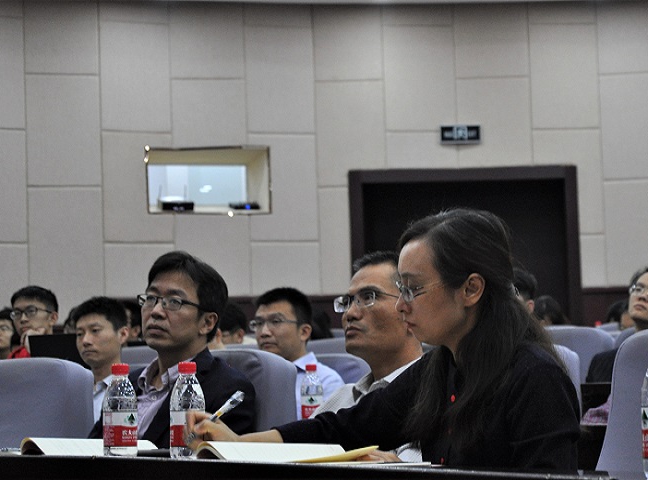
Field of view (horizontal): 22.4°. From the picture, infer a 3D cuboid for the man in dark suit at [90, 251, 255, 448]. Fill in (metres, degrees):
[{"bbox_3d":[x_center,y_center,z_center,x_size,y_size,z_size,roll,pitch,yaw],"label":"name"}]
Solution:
[{"bbox_3d":[-0.420,0.650,3.770,0.540,1.220,0.750,-5,-5,41],"label":"man in dark suit"}]

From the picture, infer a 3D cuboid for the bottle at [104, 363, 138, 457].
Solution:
[{"bbox_3d":[-0.360,0.309,2.900,0.061,0.178,0.061,-2,-4,0],"label":"bottle"}]

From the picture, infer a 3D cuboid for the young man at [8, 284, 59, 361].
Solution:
[{"bbox_3d":[-1.380,0.830,7.250,0.520,1.240,0.720,-5,-5,37],"label":"young man"}]

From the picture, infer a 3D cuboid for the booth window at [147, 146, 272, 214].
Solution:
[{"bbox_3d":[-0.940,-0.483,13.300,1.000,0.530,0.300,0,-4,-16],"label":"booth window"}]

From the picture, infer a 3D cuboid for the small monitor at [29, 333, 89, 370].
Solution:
[{"bbox_3d":[-0.930,0.475,6.400,0.345,0.225,0.280,-3,-4,25],"label":"small monitor"}]

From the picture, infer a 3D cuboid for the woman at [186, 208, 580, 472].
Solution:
[{"bbox_3d":[0.150,0.530,2.740,0.800,1.200,0.550,1,-5,-37],"label":"woman"}]

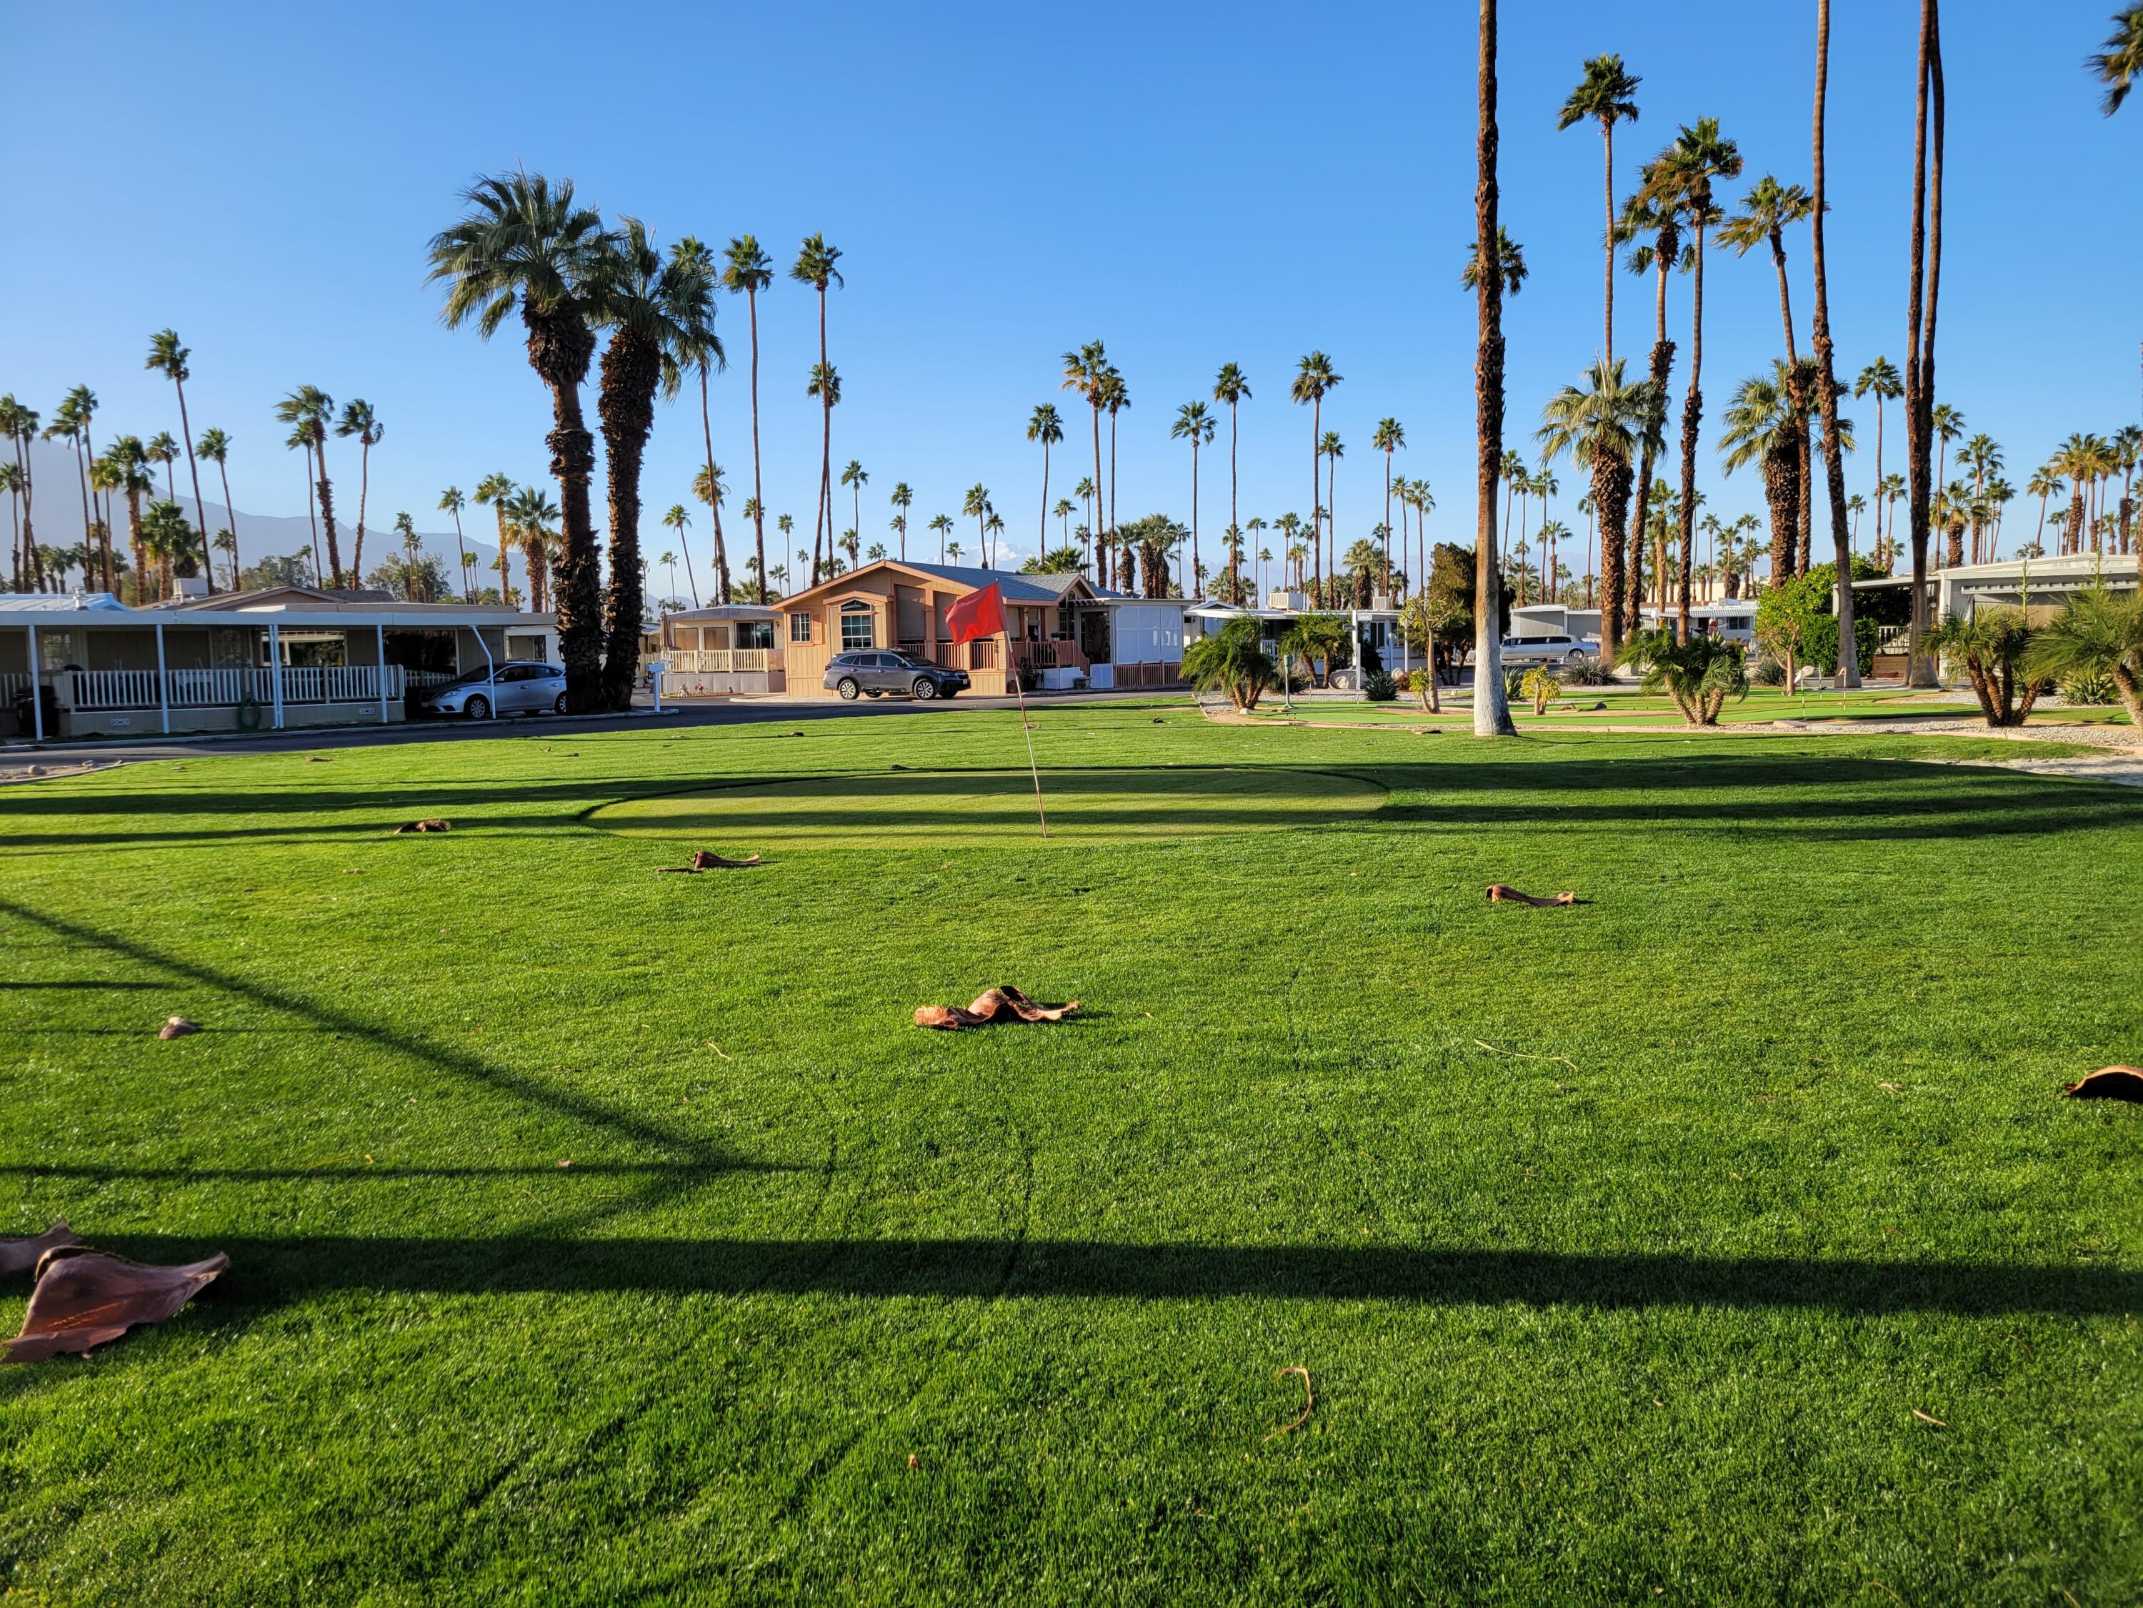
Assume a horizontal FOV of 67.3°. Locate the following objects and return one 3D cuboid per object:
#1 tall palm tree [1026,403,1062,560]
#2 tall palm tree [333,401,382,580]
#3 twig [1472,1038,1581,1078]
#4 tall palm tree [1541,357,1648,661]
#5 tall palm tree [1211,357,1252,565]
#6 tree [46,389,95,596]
[{"bbox_3d":[-2.214,-21.530,129.028,2.900,20.810,2.900,-1,6,-1],"label":"tall palm tree"},{"bbox_3d":[-46.869,-17.205,105.899,3.500,18.197,3.400,-3,6,-23],"label":"tall palm tree"},{"bbox_3d":[1.697,0.916,6.007,0.101,0.040,0.547,-5,7,-35],"label":"twig"},{"bbox_3d":[25.669,-13.694,77.294,5.700,14.822,5.700,1,6,18],"label":"tall palm tree"},{"bbox_3d":[11.464,-20.254,113.038,2.800,20.995,2.800,0,6,6],"label":"tall palm tree"},{"bbox_3d":[-59.454,-15.439,95.963,2.800,17.568,2.800,-1,5,0],"label":"tree"}]

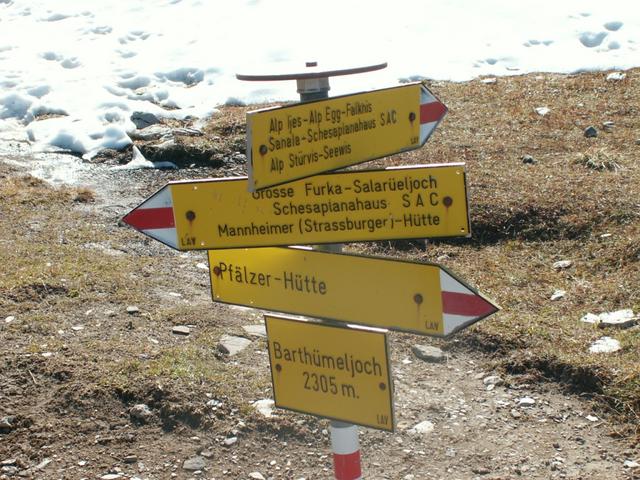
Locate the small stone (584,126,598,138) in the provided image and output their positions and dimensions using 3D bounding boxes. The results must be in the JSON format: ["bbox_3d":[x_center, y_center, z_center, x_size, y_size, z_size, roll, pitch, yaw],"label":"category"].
[{"bbox_3d":[2.315,-0.917,10.405,0.119,0.091,0.090,0,12,0],"label":"small stone"}]

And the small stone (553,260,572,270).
[{"bbox_3d":[1.323,0.139,6.672,0.104,0.037,0.078,0,12,0],"label":"small stone"}]

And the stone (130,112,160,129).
[{"bbox_3d":[-1.587,-1.087,11.095,0.273,0.122,0.205,0,12,0],"label":"stone"}]

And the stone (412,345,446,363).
[{"bbox_3d":[0.488,0.513,5.513,0.149,0.052,0.112,0,12,0],"label":"stone"}]

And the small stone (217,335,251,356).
[{"bbox_3d":[-0.394,0.486,5.590,0.151,0.065,0.113,0,12,0],"label":"small stone"}]

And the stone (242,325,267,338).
[{"bbox_3d":[-0.298,0.437,5.825,0.134,0.047,0.100,0,12,0],"label":"stone"}]

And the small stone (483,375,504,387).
[{"bbox_3d":[0.742,0.599,5.206,0.090,0.031,0.067,0,12,0],"label":"small stone"}]

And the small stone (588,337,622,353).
[{"bbox_3d":[1.248,0.458,5.351,0.140,0.049,0.105,0,12,0],"label":"small stone"}]

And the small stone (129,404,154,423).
[{"bbox_3d":[-0.708,0.688,4.810,0.087,0.060,0.065,0,12,0],"label":"small stone"}]

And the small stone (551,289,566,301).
[{"bbox_3d":[1.201,0.276,6.129,0.075,0.042,0.057,0,12,0],"label":"small stone"}]

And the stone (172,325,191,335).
[{"bbox_3d":[-0.666,0.430,5.864,0.087,0.031,0.065,0,12,0],"label":"stone"}]

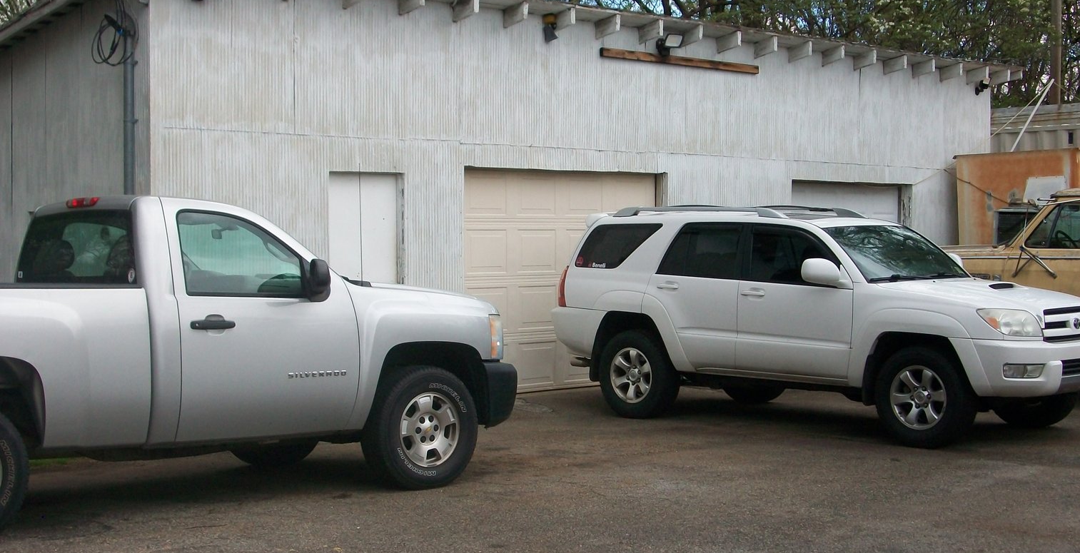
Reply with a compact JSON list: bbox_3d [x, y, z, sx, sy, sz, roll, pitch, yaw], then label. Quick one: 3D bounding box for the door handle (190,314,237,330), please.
[{"bbox_3d":[-1.830,0.260,9.274,0.265,0.085,0.055,-1,2,-41],"label":"door handle"}]

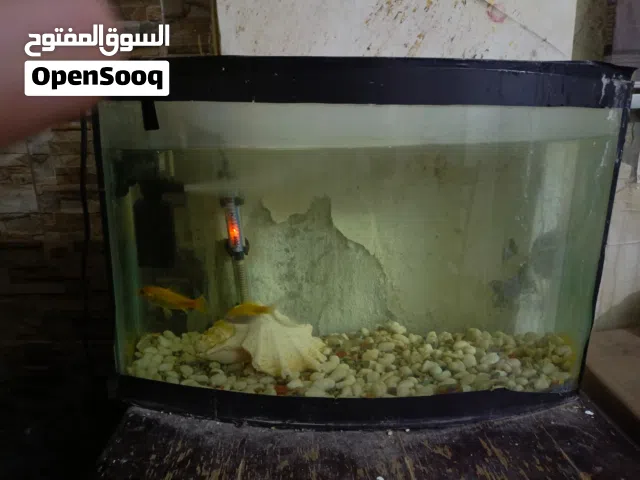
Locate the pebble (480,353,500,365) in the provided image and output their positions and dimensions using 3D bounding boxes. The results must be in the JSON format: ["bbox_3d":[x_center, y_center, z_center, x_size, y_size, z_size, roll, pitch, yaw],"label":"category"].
[{"bbox_3d":[0.251,0.174,0.679,0.029,0.016,0.024,1,13,0],"label":"pebble"}]

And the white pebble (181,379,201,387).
[{"bbox_3d":[-0.168,0.187,0.600,0.025,0.012,0.019,1,12,0],"label":"white pebble"}]

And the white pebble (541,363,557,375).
[{"bbox_3d":[0.307,0.173,0.622,0.020,0.015,0.018,1,12,0],"label":"white pebble"}]

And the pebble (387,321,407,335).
[{"bbox_3d":[0.122,0.139,0.731,0.030,0.020,0.025,4,13,10],"label":"pebble"}]

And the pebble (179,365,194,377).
[{"bbox_3d":[-0.183,0.179,0.634,0.021,0.016,0.018,1,13,0],"label":"pebble"}]

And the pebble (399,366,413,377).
[{"bbox_3d":[0.123,0.190,0.664,0.020,0.015,0.017,2,13,0],"label":"pebble"}]

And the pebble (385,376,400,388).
[{"bbox_3d":[0.095,0.186,0.603,0.020,0.015,0.018,4,13,10],"label":"pebble"}]

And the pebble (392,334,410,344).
[{"bbox_3d":[0.120,0.147,0.682,0.026,0.013,0.021,1,12,0],"label":"pebble"}]

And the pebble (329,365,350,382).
[{"bbox_3d":[0.025,0.170,0.590,0.027,0.021,0.024,1,12,0],"label":"pebble"}]

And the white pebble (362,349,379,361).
[{"bbox_3d":[0.075,0.170,0.687,0.023,0.018,0.019,1,13,0],"label":"white pebble"}]

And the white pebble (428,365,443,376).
[{"bbox_3d":[0.168,0.190,0.671,0.020,0.018,0.017,2,13,0],"label":"white pebble"}]

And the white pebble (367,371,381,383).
[{"bbox_3d":[0.071,0.181,0.613,0.018,0.015,0.017,3,13,8],"label":"white pebble"}]

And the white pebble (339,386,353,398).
[{"bbox_3d":[0.033,0.200,0.605,0.018,0.017,0.018,2,13,0],"label":"white pebble"}]

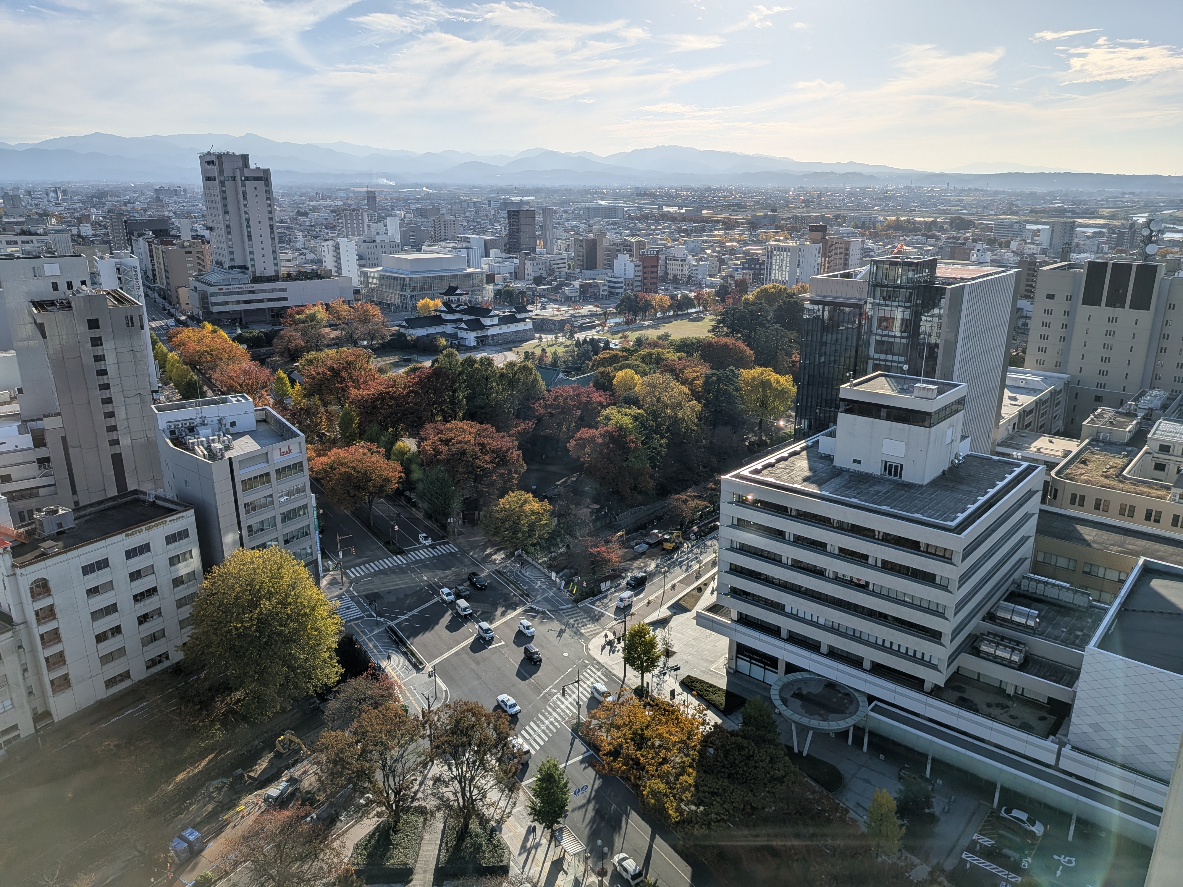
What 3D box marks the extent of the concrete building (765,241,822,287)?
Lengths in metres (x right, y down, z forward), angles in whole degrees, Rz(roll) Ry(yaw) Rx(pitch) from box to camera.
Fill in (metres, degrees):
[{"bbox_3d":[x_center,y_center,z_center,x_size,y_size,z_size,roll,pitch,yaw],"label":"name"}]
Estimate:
[{"bbox_3d":[139.313,-120.344,561.015,23.000,32.000,33.000,15,23,40],"label":"concrete building"}]

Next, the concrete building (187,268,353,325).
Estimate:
[{"bbox_3d":[-181.916,-86.374,472.154,80.000,23.400,45.000,-10,20,-29],"label":"concrete building"}]

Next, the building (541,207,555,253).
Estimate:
[{"bbox_3d":[-42.519,-207.921,811.958,9.000,49.000,11.000,14,22,38],"label":"building"}]

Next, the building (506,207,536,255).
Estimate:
[{"bbox_3d":[-68.393,-204.366,796.746,16.160,46.460,26.260,-11,20,-31],"label":"building"}]

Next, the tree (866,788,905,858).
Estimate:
[{"bbox_3d":[31.181,40.822,88.066,3.600,9.100,3.600,7,19,22],"label":"tree"}]

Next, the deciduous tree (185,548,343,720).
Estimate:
[{"bbox_3d":[-43.883,26.559,111.834,19.190,23.028,19.190,0,17,0],"label":"deciduous tree"}]

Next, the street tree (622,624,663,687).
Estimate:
[{"bbox_3d":[7.304,31.127,119.390,5.900,10.800,5.800,0,18,0],"label":"street tree"}]

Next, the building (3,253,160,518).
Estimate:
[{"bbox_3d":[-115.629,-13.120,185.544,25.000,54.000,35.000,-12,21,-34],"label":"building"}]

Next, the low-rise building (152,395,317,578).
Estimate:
[{"bbox_3d":[-63.179,10.508,147.637,20.000,31.500,29.500,-14,22,-38],"label":"low-rise building"}]

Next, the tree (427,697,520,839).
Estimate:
[{"bbox_3d":[-13.292,36.947,90.749,10.302,16.160,10.302,0,17,0],"label":"tree"}]

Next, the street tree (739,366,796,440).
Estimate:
[{"bbox_3d":[50.281,-11.189,236.403,16.000,21.000,15.500,0,18,0],"label":"street tree"}]

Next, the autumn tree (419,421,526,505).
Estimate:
[{"bbox_3d":[-26.489,6.051,183.813,23.000,20.000,21.000,0,18,0],"label":"autumn tree"}]

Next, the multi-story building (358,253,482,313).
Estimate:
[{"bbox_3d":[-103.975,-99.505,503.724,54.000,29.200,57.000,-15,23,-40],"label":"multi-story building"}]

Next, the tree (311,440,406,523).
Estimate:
[{"bbox_3d":[-49.984,9.298,177.799,19.300,17.500,18.800,0,18,0],"label":"tree"}]

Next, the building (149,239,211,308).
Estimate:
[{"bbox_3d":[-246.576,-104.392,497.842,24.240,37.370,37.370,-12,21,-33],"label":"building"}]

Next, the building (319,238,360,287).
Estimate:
[{"bbox_3d":[-168.580,-118.877,548.811,22.220,34.340,15.150,-11,20,-31],"label":"building"}]

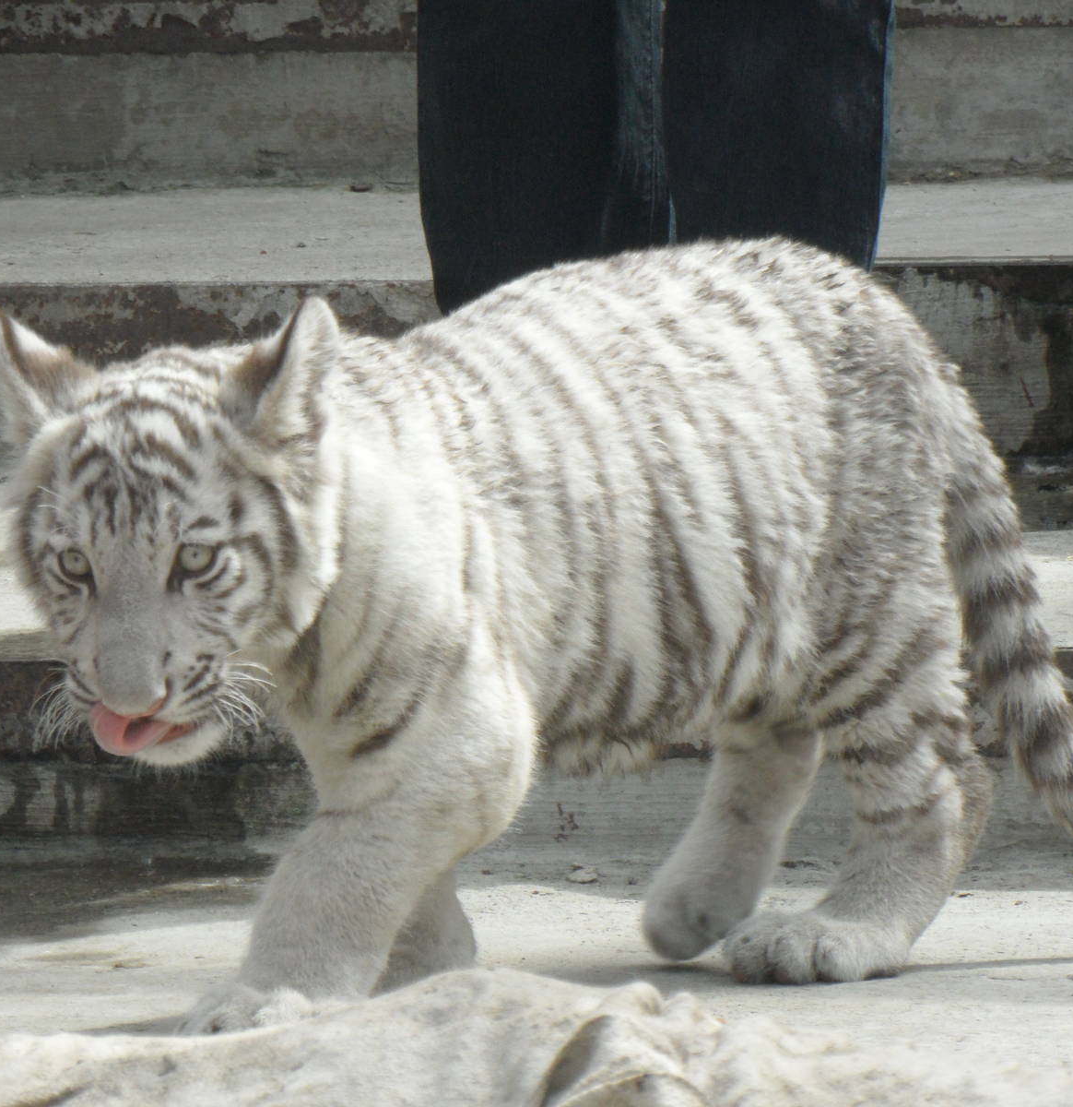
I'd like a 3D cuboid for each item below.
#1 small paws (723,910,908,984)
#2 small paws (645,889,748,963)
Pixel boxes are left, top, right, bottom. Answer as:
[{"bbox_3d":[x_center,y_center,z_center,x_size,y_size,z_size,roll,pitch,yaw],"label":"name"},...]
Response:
[{"bbox_3d":[0.218,0.307,12.000,0.125,0.052,0.095,-11,17,-42],"label":"small paws"},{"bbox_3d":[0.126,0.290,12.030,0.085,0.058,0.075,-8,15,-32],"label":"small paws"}]

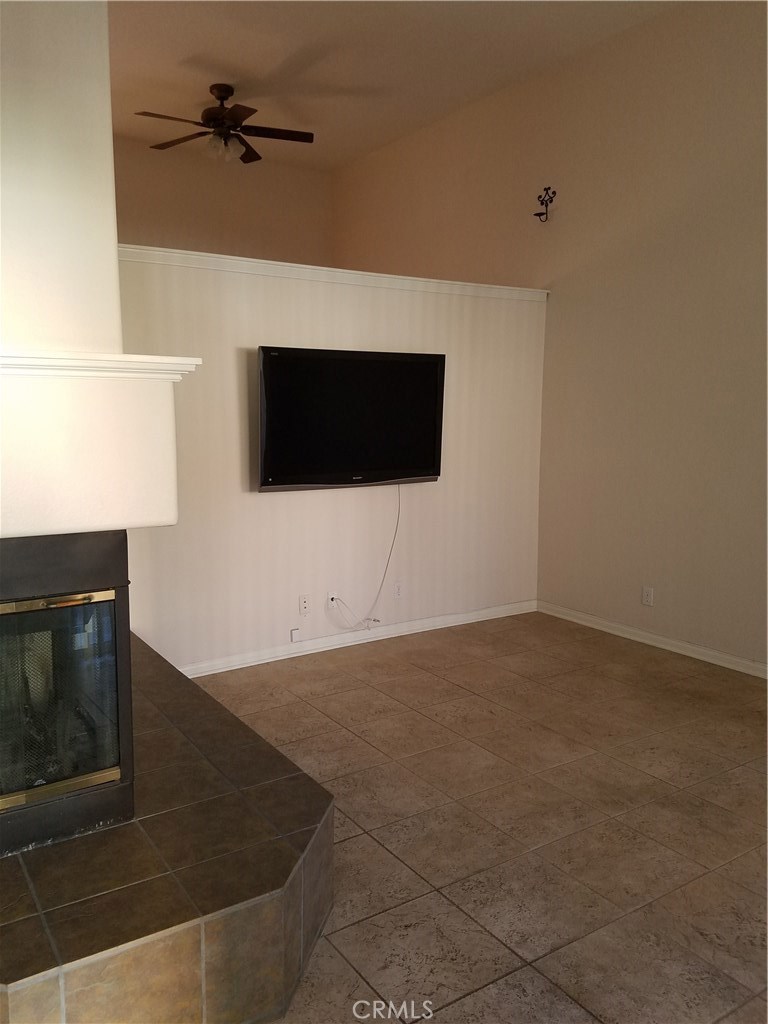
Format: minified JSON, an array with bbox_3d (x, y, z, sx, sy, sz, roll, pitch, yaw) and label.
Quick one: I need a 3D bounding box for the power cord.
[{"bbox_3d":[-0.116,0.298,4.923,0.540,0.920,0.100,-5,9,-33],"label":"power cord"}]

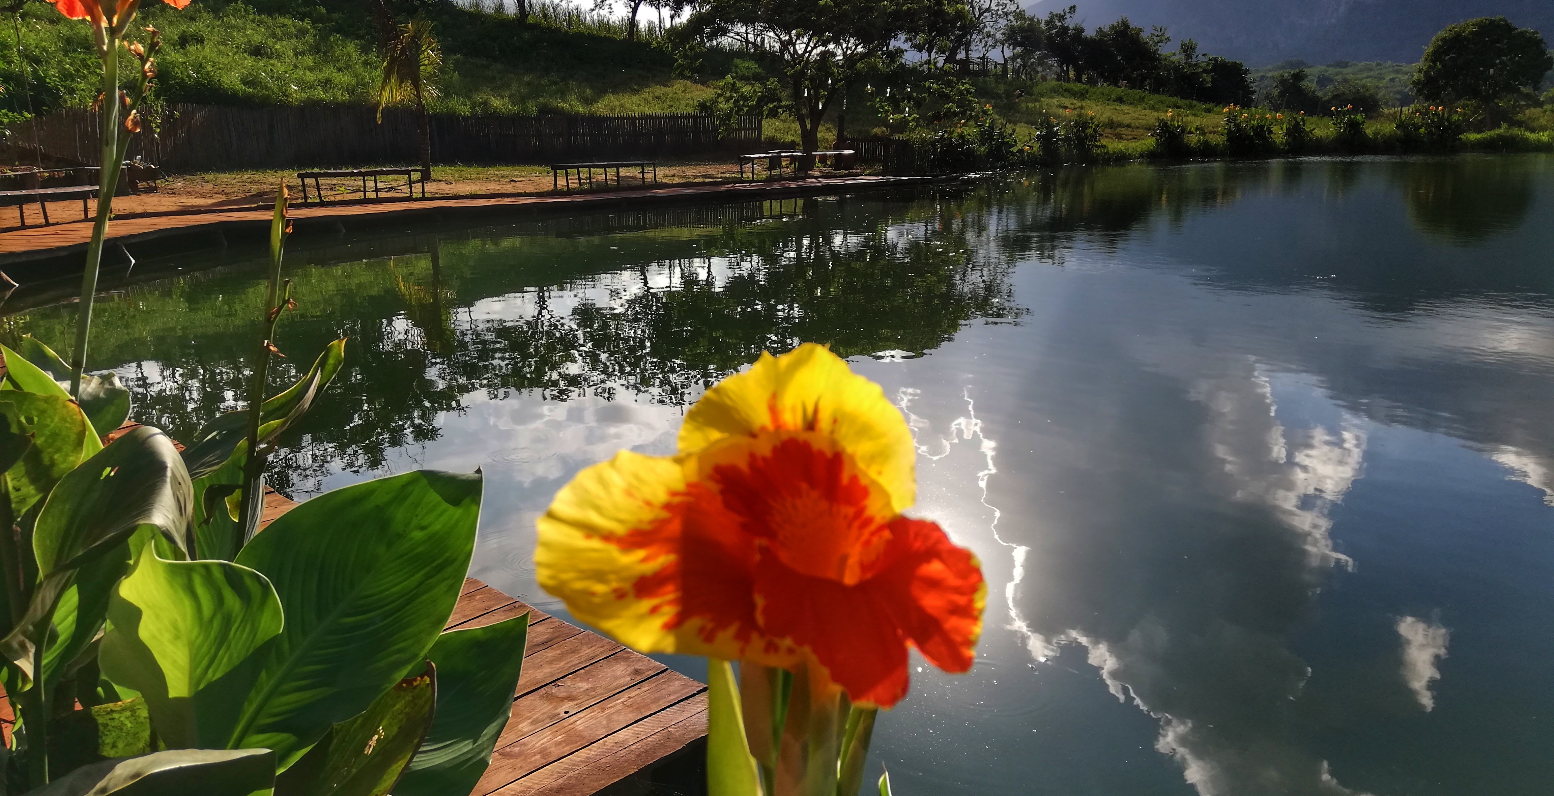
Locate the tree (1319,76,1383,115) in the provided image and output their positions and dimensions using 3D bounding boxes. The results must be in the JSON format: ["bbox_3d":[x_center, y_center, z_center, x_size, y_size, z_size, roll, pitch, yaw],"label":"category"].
[{"bbox_3d":[45.115,-23.697,95.229,4.593,3.149,4.363,6,15,24],"label":"tree"}]

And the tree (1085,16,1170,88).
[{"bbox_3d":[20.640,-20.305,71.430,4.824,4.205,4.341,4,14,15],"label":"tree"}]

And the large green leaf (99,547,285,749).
[{"bbox_3d":[-0.522,0.222,1.080,0.175,0.180,0.120,0,13,0],"label":"large green leaf"}]

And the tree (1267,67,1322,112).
[{"bbox_3d":[42.002,-25.016,98.555,4.197,3.830,4.197,5,14,22],"label":"tree"}]

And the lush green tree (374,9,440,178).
[{"bbox_3d":[-7.659,-6.290,25.118,1.302,3.393,1.302,-4,14,-16],"label":"lush green tree"}]

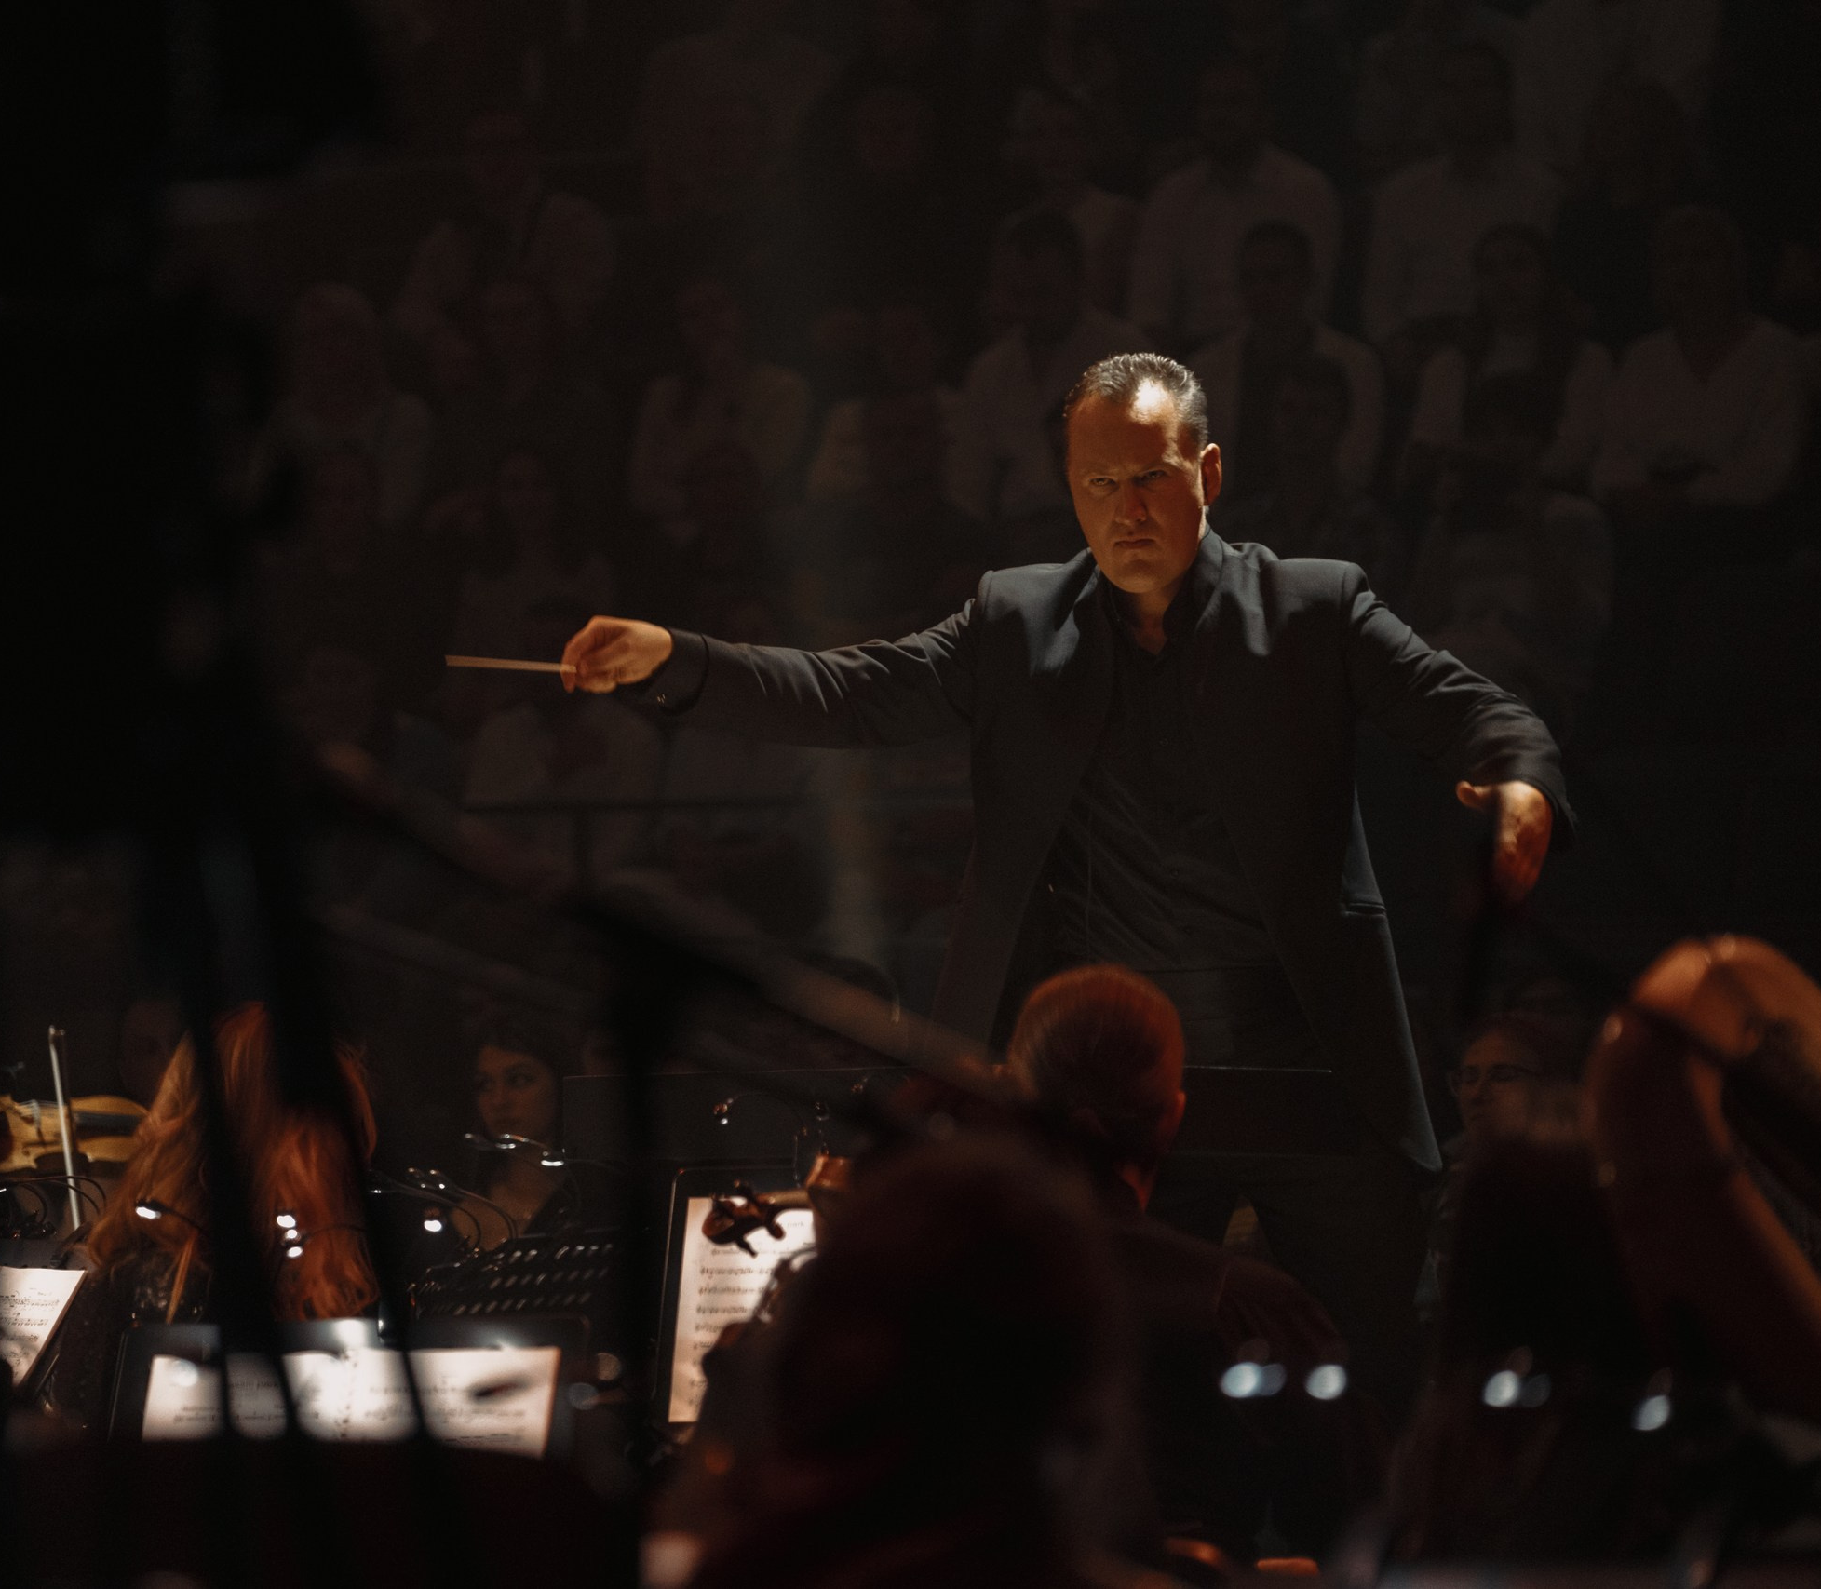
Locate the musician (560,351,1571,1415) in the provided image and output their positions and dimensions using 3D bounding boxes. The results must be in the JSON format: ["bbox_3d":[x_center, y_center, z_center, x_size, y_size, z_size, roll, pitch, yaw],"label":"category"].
[{"bbox_3d":[0.177,0.394,12.900,1.040,1.750,0.620,0,0,16],"label":"musician"}]

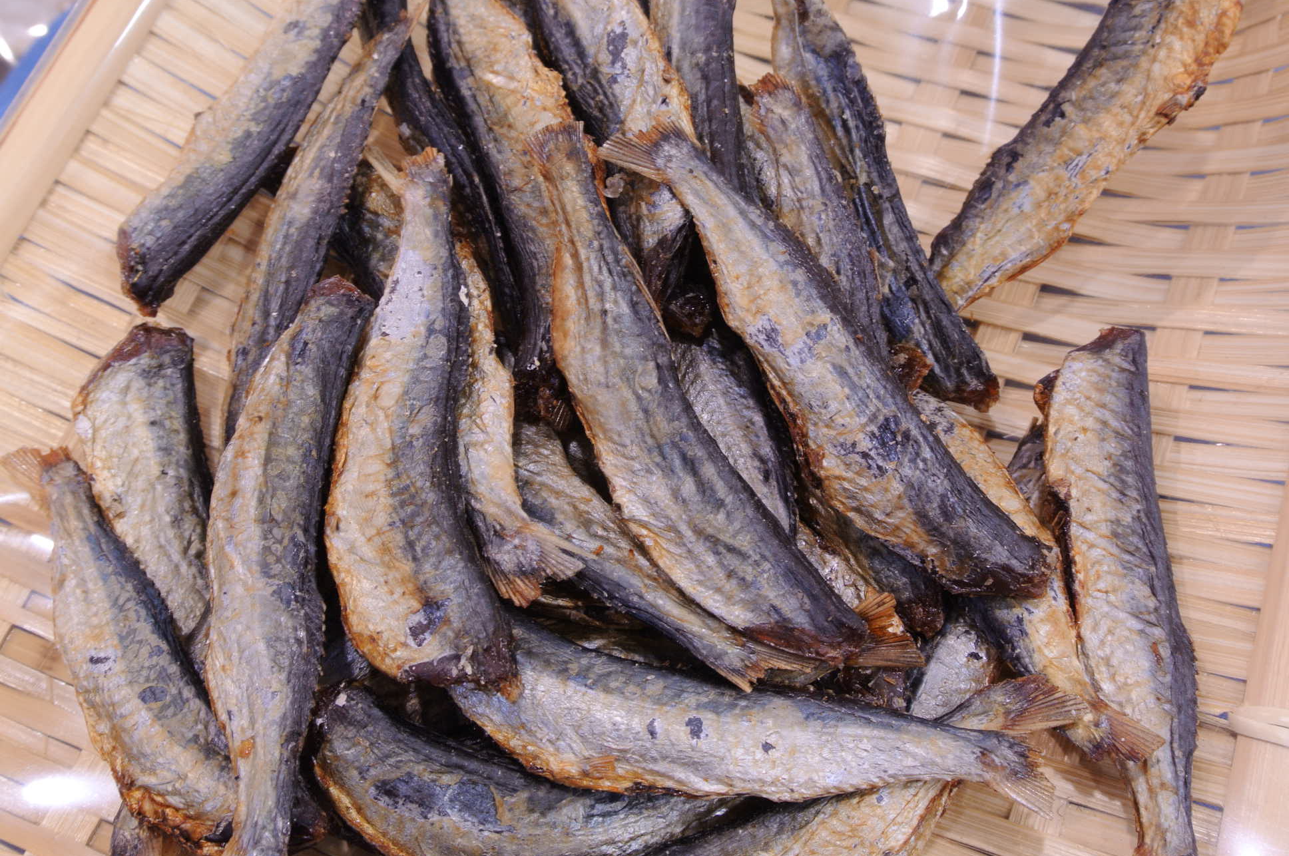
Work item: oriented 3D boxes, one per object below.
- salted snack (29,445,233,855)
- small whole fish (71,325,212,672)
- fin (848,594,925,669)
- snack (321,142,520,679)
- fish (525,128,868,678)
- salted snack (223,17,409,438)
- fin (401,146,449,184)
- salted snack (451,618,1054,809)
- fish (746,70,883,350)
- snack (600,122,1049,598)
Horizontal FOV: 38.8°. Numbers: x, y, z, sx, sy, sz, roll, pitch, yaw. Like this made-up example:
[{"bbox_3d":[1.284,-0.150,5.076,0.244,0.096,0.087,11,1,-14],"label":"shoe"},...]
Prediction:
[{"bbox_3d":[-0.096,0.038,0.339,0.026,0.017,0.080,-26,73,-6],"label":"salted snack"},{"bbox_3d":[-0.108,0.028,0.406,0.028,0.020,0.112,-11,67,-5],"label":"small whole fish"},{"bbox_3d":[0.044,0.037,0.334,0.015,0.004,0.015,12,69,-2],"label":"fin"},{"bbox_3d":[-0.041,-0.004,0.341,0.034,0.021,0.104,-8,72,12],"label":"snack"},{"bbox_3d":[0.010,-0.009,0.344,0.031,0.020,0.118,-33,74,17],"label":"fish"},{"bbox_3d":[-0.080,-0.045,0.430,0.022,0.026,0.129,9,67,4],"label":"salted snack"},{"bbox_3d":[-0.043,-0.051,0.357,0.009,0.004,0.008,3,72,1],"label":"fin"},{"bbox_3d":[0.021,0.066,0.372,0.124,0.022,0.032,12,68,5],"label":"salted snack"},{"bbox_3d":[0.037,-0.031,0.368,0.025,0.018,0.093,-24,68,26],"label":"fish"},{"bbox_3d":[0.035,-0.015,0.402,0.032,0.022,0.143,-34,71,-13],"label":"snack"}]

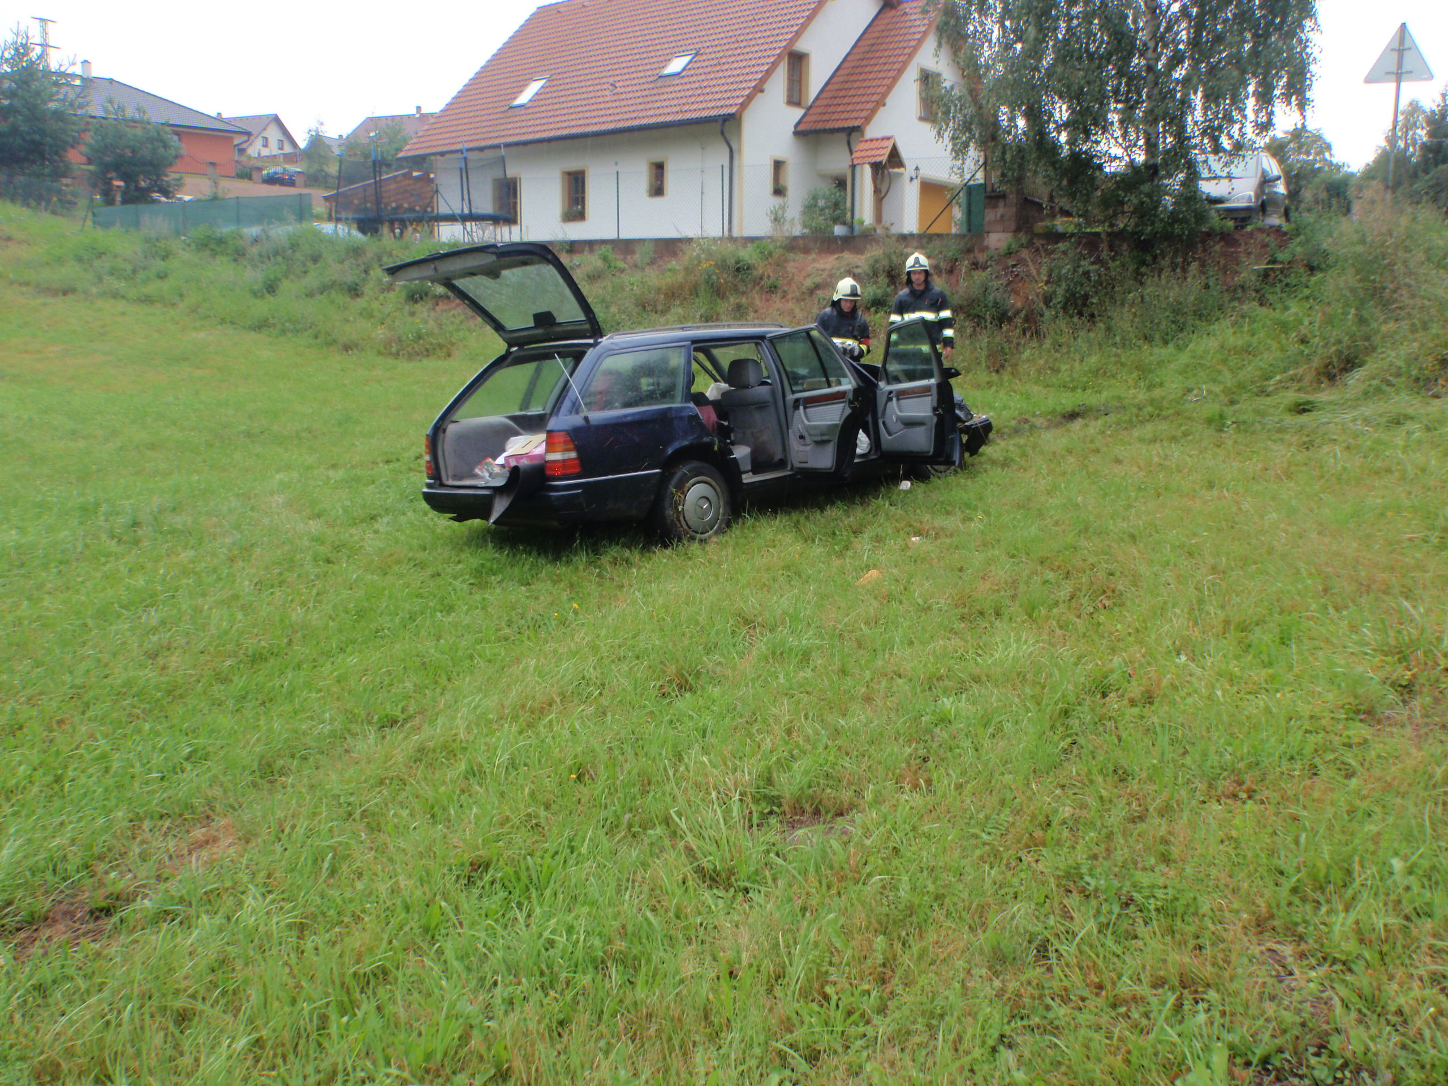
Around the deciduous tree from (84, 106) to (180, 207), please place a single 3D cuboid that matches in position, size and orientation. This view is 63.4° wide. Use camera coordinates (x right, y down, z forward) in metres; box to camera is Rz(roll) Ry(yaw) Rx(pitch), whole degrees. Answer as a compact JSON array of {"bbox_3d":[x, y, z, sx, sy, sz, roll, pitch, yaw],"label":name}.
[{"bbox_3d":[-25.232,-16.346,50.000,4.200,4.700,4.100,0,11,0],"label":"deciduous tree"}]

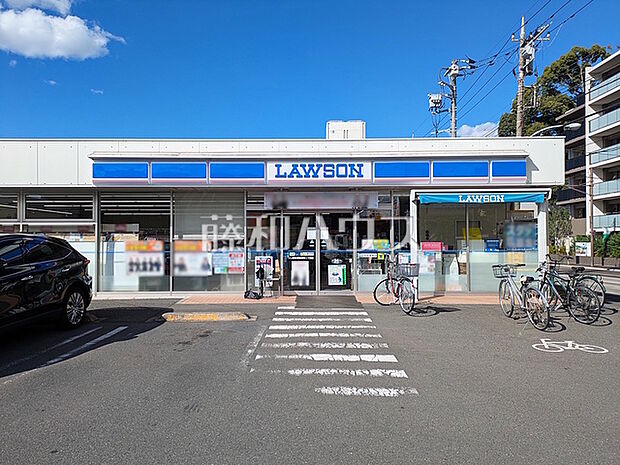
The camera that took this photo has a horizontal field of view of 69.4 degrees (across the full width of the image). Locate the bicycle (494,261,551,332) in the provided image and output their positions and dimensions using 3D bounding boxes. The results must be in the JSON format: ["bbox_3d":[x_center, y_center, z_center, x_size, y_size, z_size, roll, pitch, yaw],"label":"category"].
[{"bbox_3d":[3.730,1.080,7.860,0.600,1.030,1.770,0,0,-3],"label":"bicycle"}]

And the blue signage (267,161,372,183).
[{"bbox_3d":[0.214,-1.365,10.100,2.390,0.520,0.200,0,0,1],"label":"blue signage"}]

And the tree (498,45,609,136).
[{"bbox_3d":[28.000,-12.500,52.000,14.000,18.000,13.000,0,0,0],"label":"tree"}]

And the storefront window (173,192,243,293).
[{"bbox_3d":[-2.584,0.255,11.400,1.833,2.546,0.100,0,0,0],"label":"storefront window"}]

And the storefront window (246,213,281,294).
[{"bbox_3d":[-1.177,0.535,11.400,0.878,2.088,0.100,0,0,0],"label":"storefront window"}]

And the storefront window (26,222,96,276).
[{"bbox_3d":[-6.253,0.600,11.200,1.850,1.700,0.100,0,0,1],"label":"storefront window"}]

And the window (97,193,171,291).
[{"bbox_3d":[-4.370,0.249,11.150,1.820,2.490,0.100,0,0,1],"label":"window"}]

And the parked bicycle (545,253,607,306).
[{"bbox_3d":[5.270,1.030,9.300,0.580,1.080,1.720,0,0,-18],"label":"parked bicycle"}]

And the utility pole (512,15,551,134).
[{"bbox_3d":[10.650,-4.400,21.700,1.850,12.100,1.400,0,0,0],"label":"utility pole"}]

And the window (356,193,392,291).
[{"bbox_3d":[1.642,0.242,11.400,0.916,2.520,0.100,0,0,0],"label":"window"}]

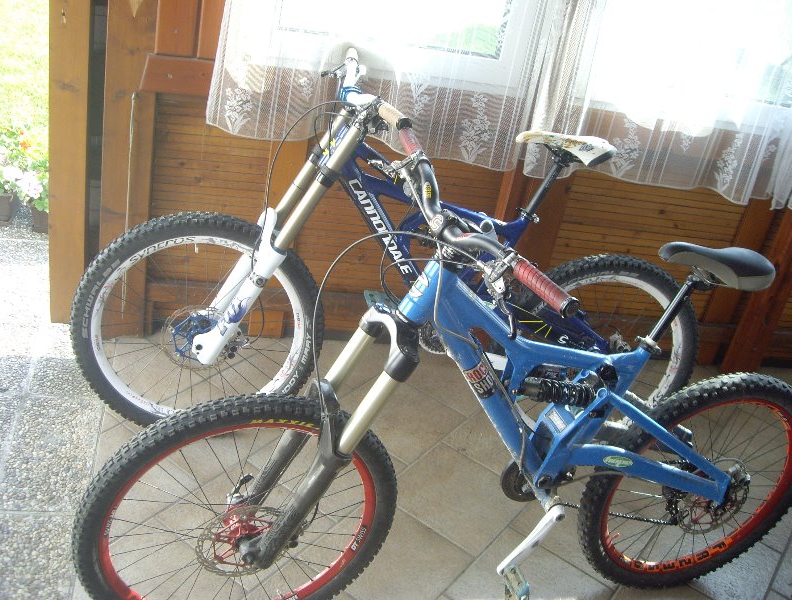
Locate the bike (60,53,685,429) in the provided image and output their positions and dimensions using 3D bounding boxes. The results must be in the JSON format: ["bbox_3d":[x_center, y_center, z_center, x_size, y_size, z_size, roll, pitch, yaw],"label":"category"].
[{"bbox_3d":[0.070,-0.062,2.493,1.870,1.110,0.750,5,24,-13],"label":"bike"}]

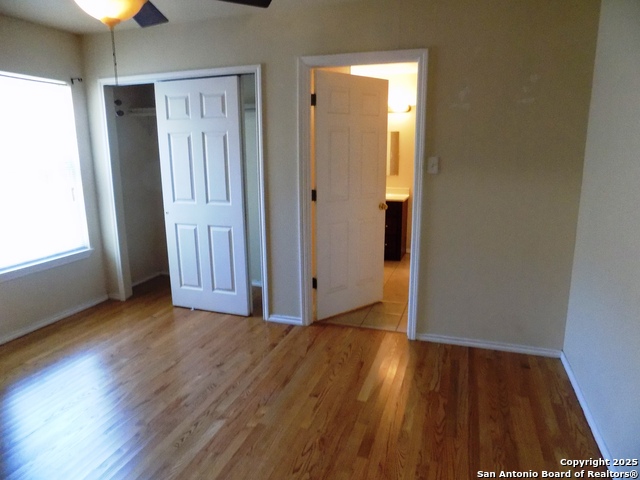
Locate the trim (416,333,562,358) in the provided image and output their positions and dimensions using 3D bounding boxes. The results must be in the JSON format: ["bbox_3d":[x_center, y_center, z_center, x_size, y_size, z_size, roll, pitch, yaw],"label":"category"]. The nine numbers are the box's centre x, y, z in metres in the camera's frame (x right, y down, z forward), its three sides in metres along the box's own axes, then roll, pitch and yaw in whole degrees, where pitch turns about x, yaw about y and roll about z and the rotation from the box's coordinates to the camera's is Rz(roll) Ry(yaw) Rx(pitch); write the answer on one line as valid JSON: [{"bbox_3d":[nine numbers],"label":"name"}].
[{"bbox_3d":[1.224,0.776,3.138,0.995,0.060,0.018,4,12,18],"label":"trim"}]

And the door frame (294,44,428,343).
[{"bbox_3d":[0.308,-0.297,3.276,0.940,2.120,0.120,4,12,18],"label":"door frame"}]

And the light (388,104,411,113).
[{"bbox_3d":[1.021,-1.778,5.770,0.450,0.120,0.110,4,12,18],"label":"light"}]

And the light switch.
[{"bbox_3d":[0.805,-0.526,3.013,0.070,0.116,0.012,4,12,18],"label":"light switch"}]

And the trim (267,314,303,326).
[{"bbox_3d":[-0.293,0.682,3.643,0.318,0.060,0.018,4,12,18],"label":"trim"}]

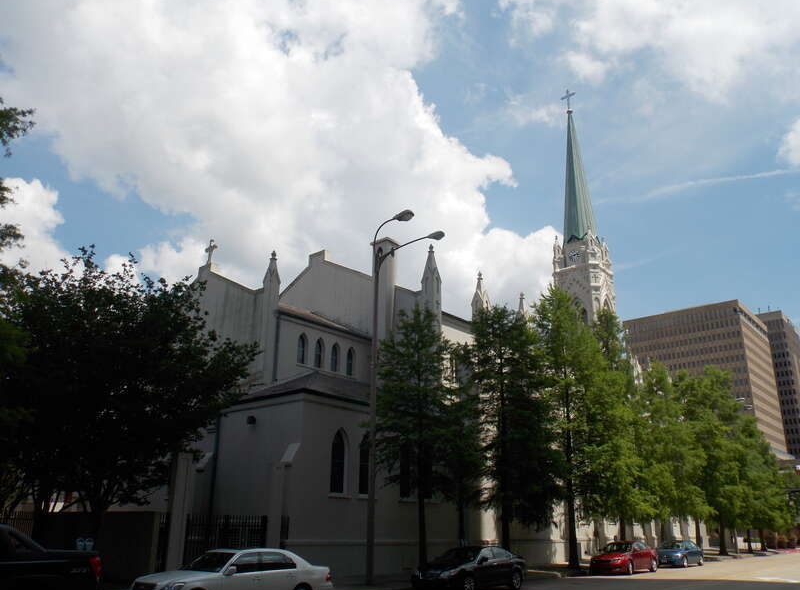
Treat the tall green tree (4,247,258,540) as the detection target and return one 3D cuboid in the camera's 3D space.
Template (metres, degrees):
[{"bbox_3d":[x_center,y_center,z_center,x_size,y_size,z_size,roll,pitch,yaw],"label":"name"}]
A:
[{"bbox_3d":[-7.347,3.138,17.039,6.900,9.674,6.900,0,-21,0],"label":"tall green tree"}]

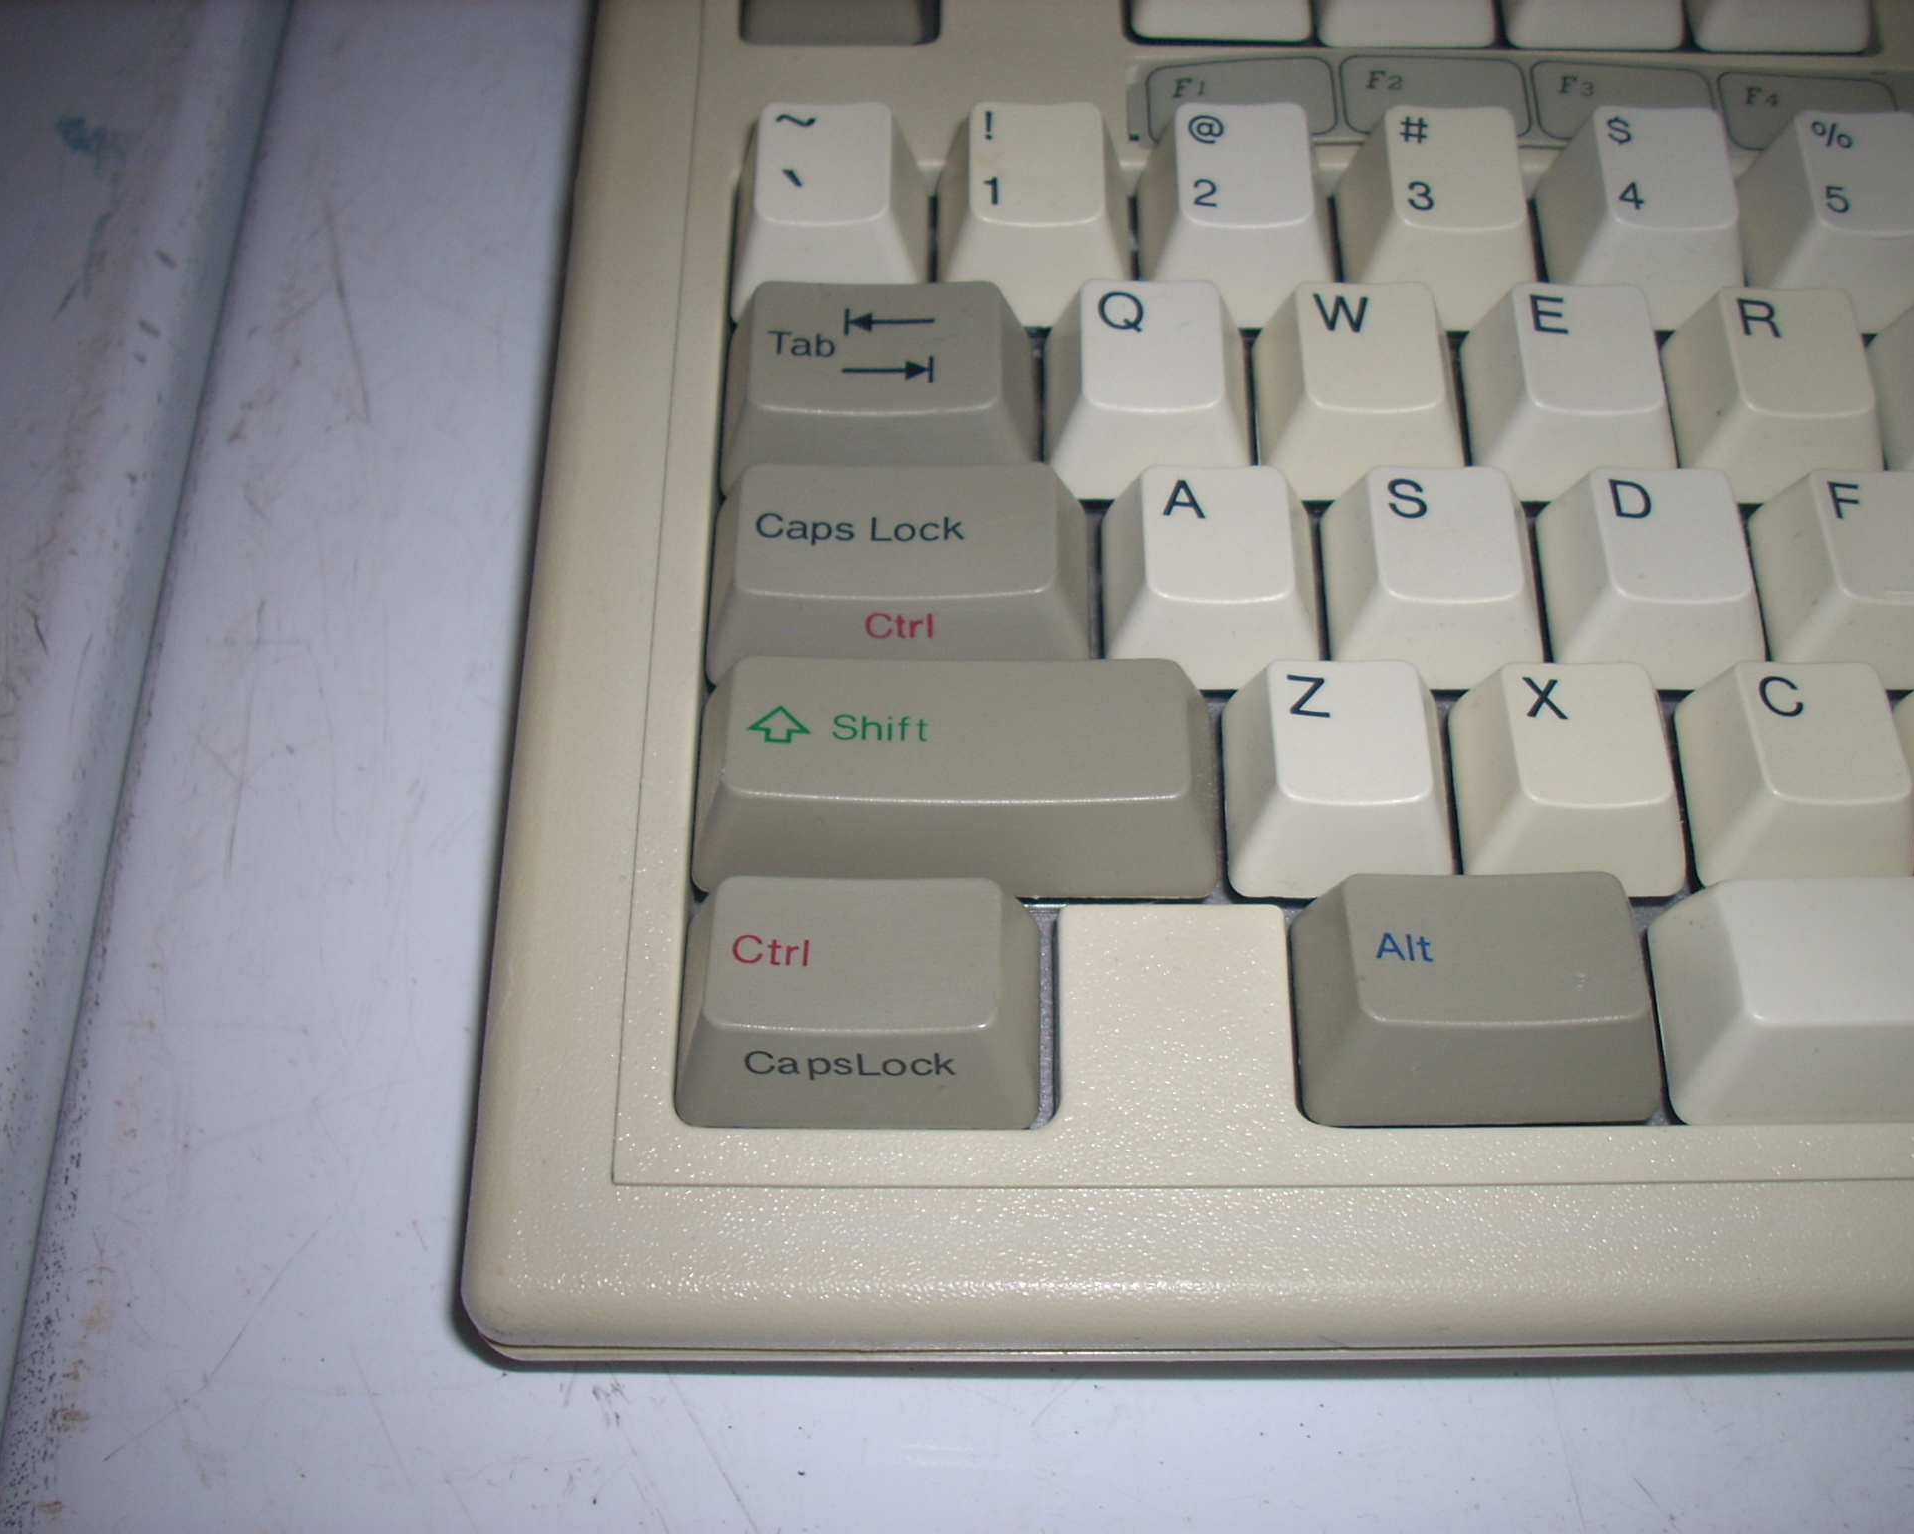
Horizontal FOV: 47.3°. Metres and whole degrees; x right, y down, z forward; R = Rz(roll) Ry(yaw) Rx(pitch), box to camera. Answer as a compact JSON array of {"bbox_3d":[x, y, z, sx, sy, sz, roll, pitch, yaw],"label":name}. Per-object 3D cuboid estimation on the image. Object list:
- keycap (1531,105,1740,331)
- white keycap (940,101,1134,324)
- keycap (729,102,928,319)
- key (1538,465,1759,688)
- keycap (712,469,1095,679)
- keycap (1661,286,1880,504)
[{"bbox_3d":[0.065,-0.051,0.201,0.018,0.011,0.018,0,63,0],"label":"keycap"},{"bbox_3d":[0.007,-0.051,0.199,0.018,0.012,0.018,0,63,1],"label":"white keycap"},{"bbox_3d":[-0.011,-0.051,0.201,0.018,0.011,0.018,0,63,0],"label":"keycap"},{"bbox_3d":[0.060,-0.017,0.185,0.018,0.009,0.018,0,63,0],"label":"key"},{"bbox_3d":[-0.005,-0.017,0.183,0.032,0.009,0.018,0,63,1],"label":"keycap"},{"bbox_3d":[0.074,-0.034,0.194,0.018,0.010,0.018,0,63,0],"label":"keycap"}]

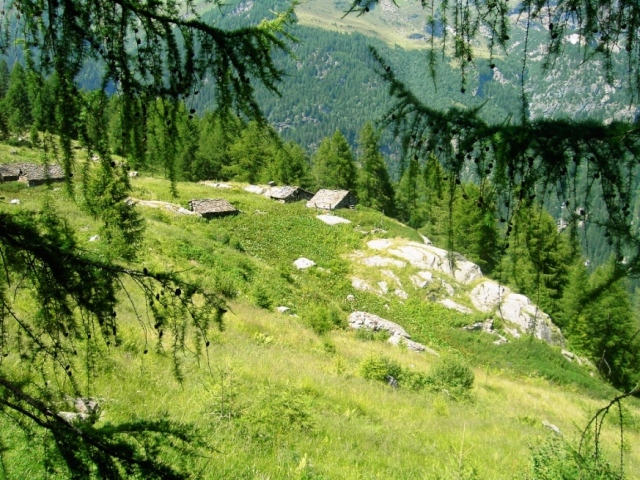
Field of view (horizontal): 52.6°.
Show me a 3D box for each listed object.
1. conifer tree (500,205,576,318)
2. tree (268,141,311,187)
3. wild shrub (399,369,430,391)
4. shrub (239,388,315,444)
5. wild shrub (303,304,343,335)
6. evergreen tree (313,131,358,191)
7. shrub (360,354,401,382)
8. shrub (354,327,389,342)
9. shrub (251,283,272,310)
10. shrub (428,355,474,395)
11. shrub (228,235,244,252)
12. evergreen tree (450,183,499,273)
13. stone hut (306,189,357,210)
[{"bbox_3d":[16.883,2.202,50.000,5.900,10.000,5.700,0,14,0],"label":"conifer tree"},{"bbox_3d":[-4.604,-11.472,101.000,6.800,8.500,6.500,-1,12,0],"label":"tree"},{"bbox_3d":[3.286,4.850,22.500,1.100,0.720,0.950,0,14,0],"label":"wild shrub"},{"bbox_3d":[-0.941,3.819,14.000,1.600,1.000,1.350,-1,12,0],"label":"shrub"},{"bbox_3d":[0.108,3.440,28.000,1.700,1.100,1.500,-1,12,0],"label":"wild shrub"},{"bbox_3d":[2.062,-10.734,92.000,6.200,10.000,6.000,0,14,0],"label":"evergreen tree"},{"bbox_3d":[1.996,4.170,21.000,1.350,0.820,1.150,-1,12,0],"label":"shrub"},{"bbox_3d":[2.393,4.331,29.500,1.600,0.750,1.200,0,14,0],"label":"shrub"},{"bbox_3d":[-2.893,2.794,32.000,1.100,1.350,1.050,0,14,0],"label":"shrub"},{"bbox_3d":[4.064,4.172,20.000,1.420,1.080,1.300,-1,12,0],"label":"shrub"},{"bbox_3d":[-6.968,0.292,54.000,1.340,1.350,1.250,-1,12,0],"label":"shrub"},{"bbox_3d":[14.658,-0.613,61.000,4.800,10.000,4.700,0,14,0],"label":"evergreen tree"},{"bbox_3d":[1.808,-5.633,90.000,4.700,2.750,6.000,7,14,32],"label":"stone hut"}]

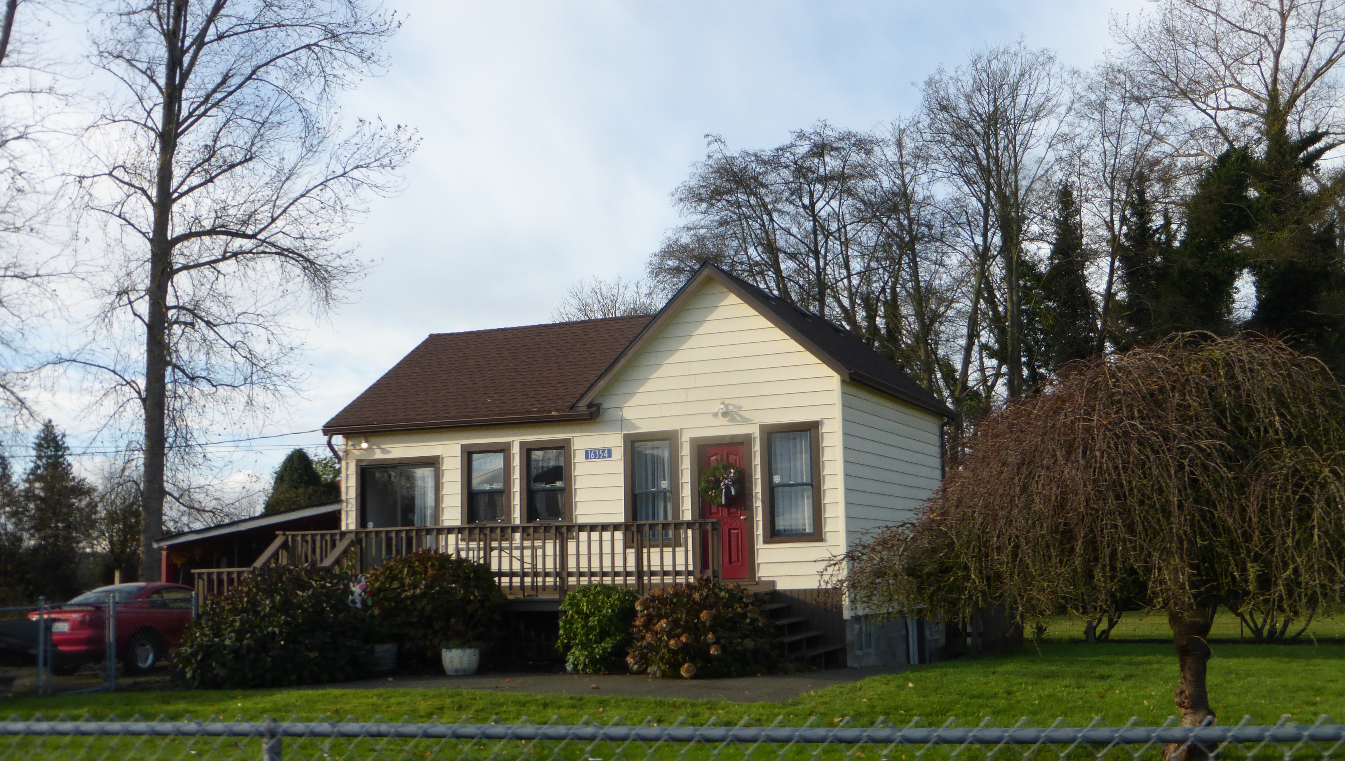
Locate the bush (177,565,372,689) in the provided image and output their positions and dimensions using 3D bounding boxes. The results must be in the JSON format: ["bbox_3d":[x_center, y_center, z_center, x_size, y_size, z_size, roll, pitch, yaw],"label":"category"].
[{"bbox_3d":[-5.335,3.329,20.300,2.550,1.620,1.900,-4,-8,23],"label":"bush"}]

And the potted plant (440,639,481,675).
[{"bbox_3d":[-3.015,3.958,21.579,0.560,0.530,0.560,-1,-7,0],"label":"potted plant"}]

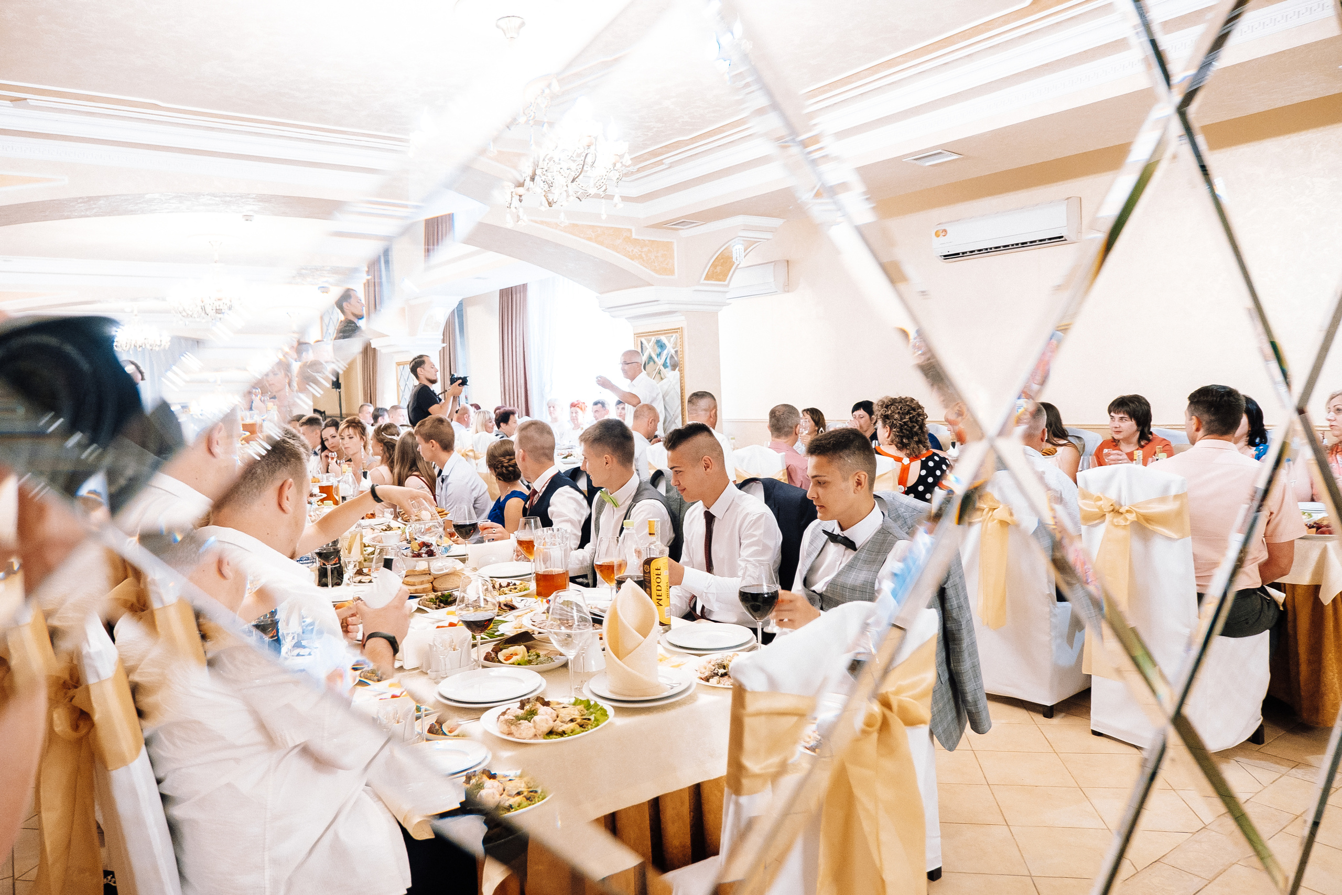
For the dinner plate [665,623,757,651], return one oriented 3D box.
[{"bbox_3d":[0.098,0.472,2.195,0.217,0.022,0.217,-2,5,0],"label":"dinner plate"}]

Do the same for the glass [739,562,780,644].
[{"bbox_3d":[0.210,0.382,2.132,0.093,0.228,0.093,-2,5,0],"label":"glass"}]

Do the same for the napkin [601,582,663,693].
[{"bbox_3d":[-0.081,0.389,1.856,0.127,0.226,0.120,-2,5,-6],"label":"napkin"}]

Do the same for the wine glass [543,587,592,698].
[{"bbox_3d":[-0.219,0.415,1.877,0.094,0.230,0.094,-2,5,0],"label":"wine glass"}]

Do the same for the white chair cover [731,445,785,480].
[{"bbox_3d":[0.686,0.486,5.091,0.540,1.040,0.460,-5,6,-35],"label":"white chair cover"}]

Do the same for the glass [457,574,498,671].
[{"bbox_3d":[-0.450,0.407,2.074,0.093,0.228,0.093,-2,5,0],"label":"glass"}]

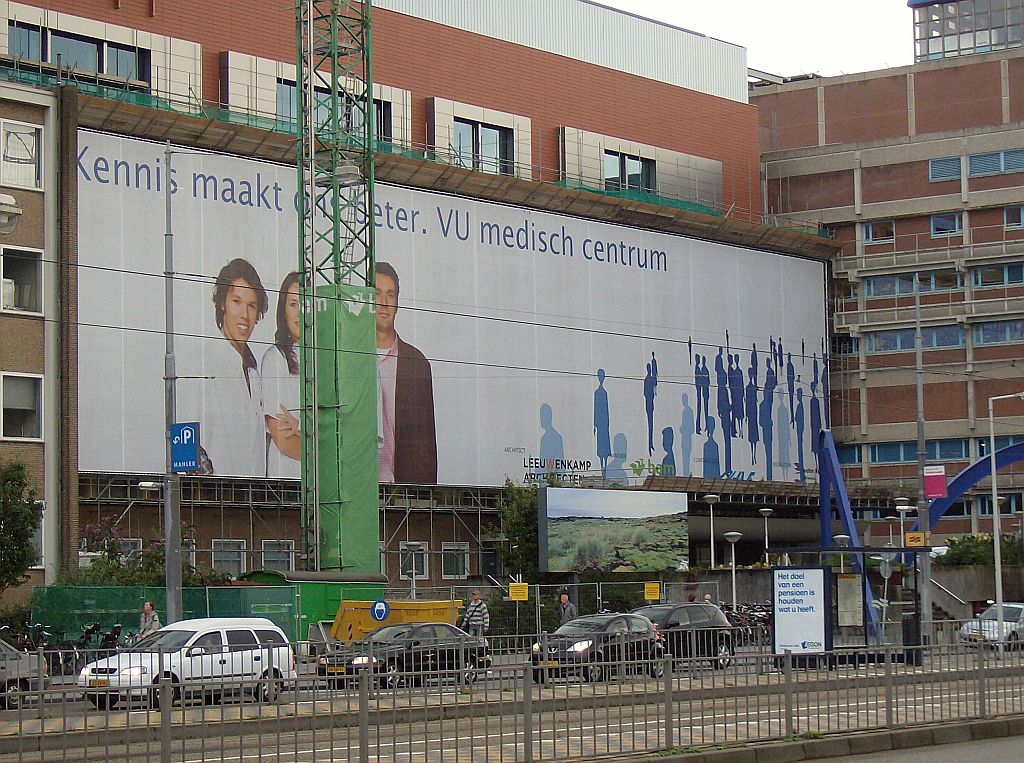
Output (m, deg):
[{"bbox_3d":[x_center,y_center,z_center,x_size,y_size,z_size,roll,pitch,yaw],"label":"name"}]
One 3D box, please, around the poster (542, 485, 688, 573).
[{"bbox_3d":[3.737,5.392,90.321,0.450,3.000,8.800,-5,-6,38],"label":"poster"}]

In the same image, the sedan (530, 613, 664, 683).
[{"bbox_3d":[1.774,5.700,54.030,1.640,1.460,3.480,-5,-6,37],"label":"sedan"}]

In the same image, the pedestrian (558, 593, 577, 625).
[{"bbox_3d":[1.458,6.387,65.192,0.520,1.750,0.380,-5,-6,37],"label":"pedestrian"}]

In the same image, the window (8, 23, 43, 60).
[{"bbox_3d":[-19.296,-12.983,99.602,0.200,2.500,1.900,-5,-6,37],"label":"window"}]

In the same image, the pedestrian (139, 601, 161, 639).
[{"bbox_3d":[-7.894,5.668,54.729,0.520,1.740,0.400,-5,-6,37],"label":"pedestrian"}]

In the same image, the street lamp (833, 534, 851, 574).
[{"bbox_3d":[10.738,6.745,81.708,0.600,3.470,0.600,-1,-5,0],"label":"street lamp"}]

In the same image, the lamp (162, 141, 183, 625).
[{"bbox_3d":[-6.793,0.642,50.124,0.320,11.040,0.320,-1,-5,0],"label":"lamp"}]

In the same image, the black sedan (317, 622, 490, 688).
[{"bbox_3d":[-2.373,5.978,55.303,1.740,1.430,4.450,-5,-6,37],"label":"black sedan"}]

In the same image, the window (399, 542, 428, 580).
[{"bbox_3d":[-3.445,6.344,88.630,0.150,1.330,1.550,-5,-6,38],"label":"window"}]

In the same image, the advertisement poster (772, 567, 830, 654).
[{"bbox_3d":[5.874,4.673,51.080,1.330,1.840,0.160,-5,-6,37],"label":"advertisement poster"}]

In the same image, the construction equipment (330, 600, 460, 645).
[{"bbox_3d":[-3.654,7.791,80.036,4.200,1.580,1.900,-1,-5,0],"label":"construction equipment"}]

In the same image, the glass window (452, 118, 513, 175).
[{"bbox_3d":[-1.418,-11.298,122.694,0.220,2.550,4.500,-5,-6,37],"label":"glass window"}]

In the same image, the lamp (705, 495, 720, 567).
[{"bbox_3d":[7.221,5.660,90.832,0.580,3.100,0.580,-1,-5,0],"label":"lamp"}]

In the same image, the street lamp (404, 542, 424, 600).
[{"bbox_3d":[-4.101,8.783,105.641,0.640,4.000,0.640,-5,-6,37],"label":"street lamp"}]

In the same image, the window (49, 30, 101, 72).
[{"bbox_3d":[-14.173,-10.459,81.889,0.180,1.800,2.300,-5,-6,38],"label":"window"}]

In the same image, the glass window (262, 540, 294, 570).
[{"bbox_3d":[-7.723,5.917,83.137,0.150,1.300,1.580,-5,-6,38],"label":"glass window"}]

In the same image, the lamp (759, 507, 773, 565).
[{"bbox_3d":[12.036,7.862,118.742,0.640,3.700,0.640,-1,-5,0],"label":"lamp"}]

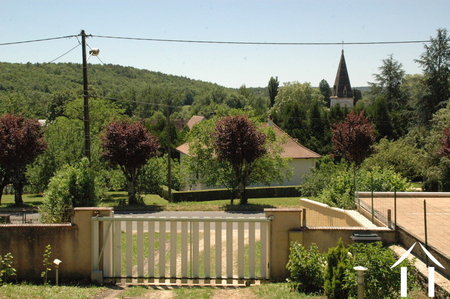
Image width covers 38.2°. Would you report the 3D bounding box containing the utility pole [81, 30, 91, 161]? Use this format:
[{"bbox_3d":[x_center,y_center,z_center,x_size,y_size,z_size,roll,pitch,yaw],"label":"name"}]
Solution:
[{"bbox_3d":[-6.385,-1.455,30.000,0.260,8.093,0.260,-2,2,0],"label":"utility pole"}]

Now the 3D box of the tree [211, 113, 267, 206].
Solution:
[{"bbox_3d":[0.677,0.467,30.300,2.520,4.200,2.400,0,2,0],"label":"tree"}]

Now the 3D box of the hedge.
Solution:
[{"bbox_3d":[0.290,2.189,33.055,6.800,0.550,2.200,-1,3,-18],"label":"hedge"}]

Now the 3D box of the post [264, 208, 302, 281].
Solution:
[{"bbox_3d":[1.338,2.180,14.850,0.869,1.627,0.350,0,2,0],"label":"post"}]

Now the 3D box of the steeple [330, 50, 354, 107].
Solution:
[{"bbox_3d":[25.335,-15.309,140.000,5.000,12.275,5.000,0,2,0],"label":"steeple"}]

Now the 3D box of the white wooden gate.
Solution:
[{"bbox_3d":[-1.007,2.264,14.700,4.075,1.565,0.200,0,2,0],"label":"white wooden gate"}]

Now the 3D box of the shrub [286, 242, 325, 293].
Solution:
[{"bbox_3d":[1.723,2.515,13.900,0.813,1.050,0.800,0,2,0],"label":"shrub"}]

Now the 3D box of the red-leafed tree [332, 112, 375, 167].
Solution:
[{"bbox_3d":[5.997,0.327,30.300,1.960,4.340,2.000,0,2,0],"label":"red-leafed tree"}]

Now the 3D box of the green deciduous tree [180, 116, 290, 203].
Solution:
[{"bbox_3d":[0.597,0.430,31.000,5.252,4.345,4.600,0,2,0],"label":"green deciduous tree"}]

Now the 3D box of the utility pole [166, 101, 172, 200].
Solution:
[{"bbox_3d":[-2.647,0.119,31.000,0.170,4.824,0.170,-2,2,0],"label":"utility pole"}]

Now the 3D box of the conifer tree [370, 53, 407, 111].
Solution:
[{"bbox_3d":[21.404,-6.415,85.000,5.600,12.044,5.600,0,2,0],"label":"conifer tree"}]

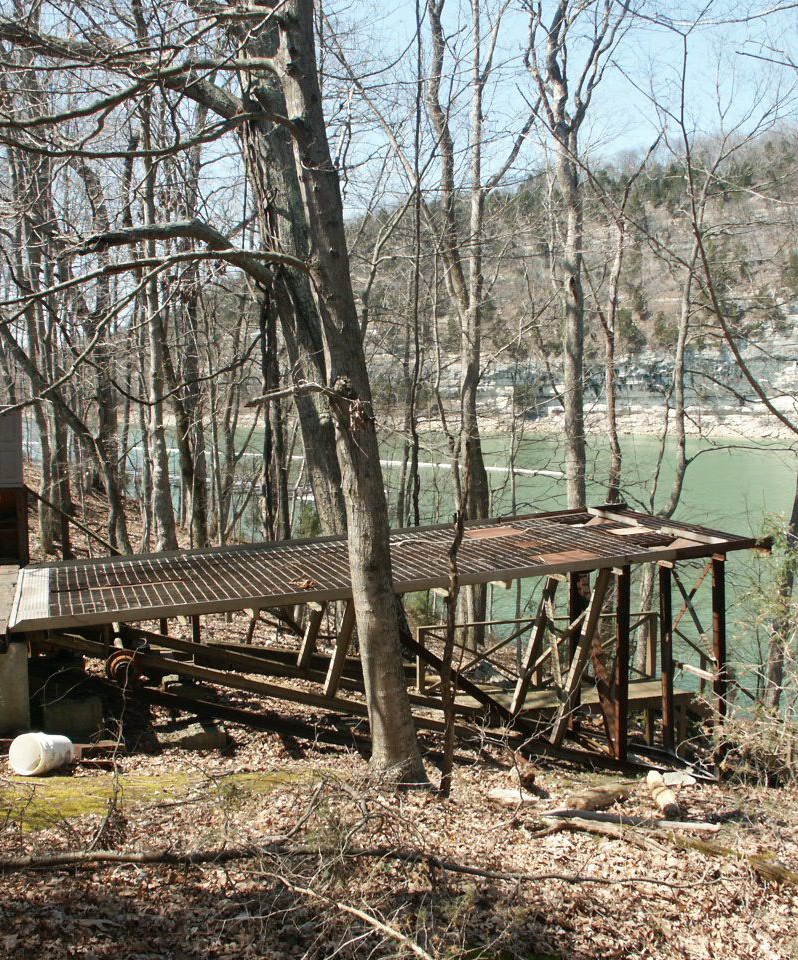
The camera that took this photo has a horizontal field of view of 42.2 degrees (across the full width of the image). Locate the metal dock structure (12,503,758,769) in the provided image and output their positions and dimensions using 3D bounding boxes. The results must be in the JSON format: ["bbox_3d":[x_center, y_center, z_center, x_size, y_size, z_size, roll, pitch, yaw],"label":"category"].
[{"bbox_3d":[-0.091,1.948,11.733,7.700,2.500,3.100,-4,7,-20],"label":"metal dock structure"}]

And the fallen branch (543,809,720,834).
[{"bbox_3d":[1.894,2.778,8.410,1.460,0.100,0.120,6,6,-5],"label":"fallen branch"}]

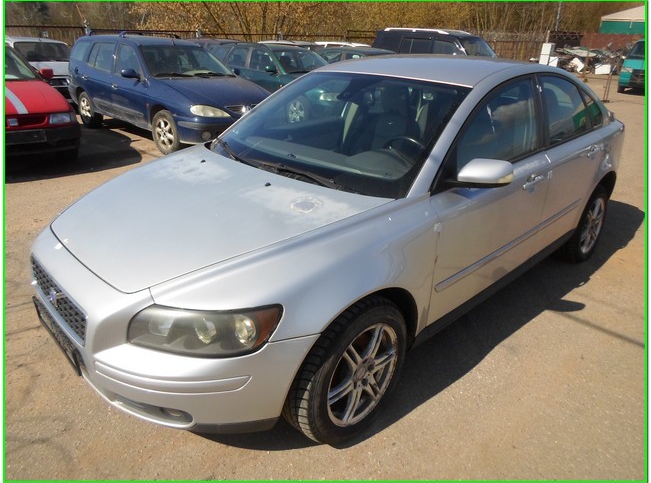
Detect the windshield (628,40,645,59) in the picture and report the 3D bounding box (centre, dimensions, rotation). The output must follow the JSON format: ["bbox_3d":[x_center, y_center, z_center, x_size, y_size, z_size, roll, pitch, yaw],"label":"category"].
[{"bbox_3d":[11.762,-6.720,16.805,1.520,0.180,0.969,18,72,33],"label":"windshield"}]

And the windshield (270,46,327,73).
[{"bbox_3d":[-0.357,-3.483,9.174,1.400,0.160,0.845,-20,59,-41],"label":"windshield"}]

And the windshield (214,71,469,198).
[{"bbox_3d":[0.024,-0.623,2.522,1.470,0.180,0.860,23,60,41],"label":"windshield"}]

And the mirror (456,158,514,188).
[{"bbox_3d":[0.686,-0.288,2.018,0.125,0.140,0.225,-19,31,-41],"label":"mirror"}]

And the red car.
[{"bbox_3d":[-4.851,-1.935,6.222,3.920,1.410,1.680,20,29,36],"label":"red car"}]

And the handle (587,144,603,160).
[{"bbox_3d":[1.744,-0.575,3.047,0.205,0.052,0.055,-19,31,-41],"label":"handle"}]

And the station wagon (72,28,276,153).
[{"bbox_3d":[-2.656,-2.513,7.697,4.437,1.450,1.710,22,31,38],"label":"station wagon"}]

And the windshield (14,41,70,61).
[{"bbox_3d":[-6.565,-4.401,10.996,1.400,0.160,0.828,-10,54,-27],"label":"windshield"}]

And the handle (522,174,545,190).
[{"bbox_3d":[1.087,-0.300,2.456,0.205,0.052,0.055,-19,31,-41],"label":"handle"}]

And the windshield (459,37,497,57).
[{"bbox_3d":[4.148,-5.232,12.786,1.470,0.170,0.845,-21,72,-42],"label":"windshield"}]

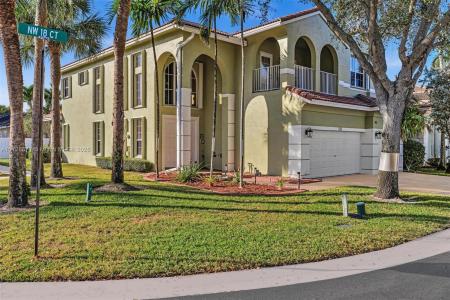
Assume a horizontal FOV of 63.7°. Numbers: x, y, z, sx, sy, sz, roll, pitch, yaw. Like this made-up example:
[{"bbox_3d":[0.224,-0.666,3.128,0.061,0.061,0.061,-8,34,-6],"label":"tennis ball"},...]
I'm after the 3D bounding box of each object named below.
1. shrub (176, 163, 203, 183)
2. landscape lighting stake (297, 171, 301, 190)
[{"bbox_3d":[-1.339,0.816,13.692,1.000,0.720,0.950,0,1,0],"label":"shrub"},{"bbox_3d":[2.455,1.039,12.094,0.100,0.580,0.100,0,1,0],"label":"landscape lighting stake"}]

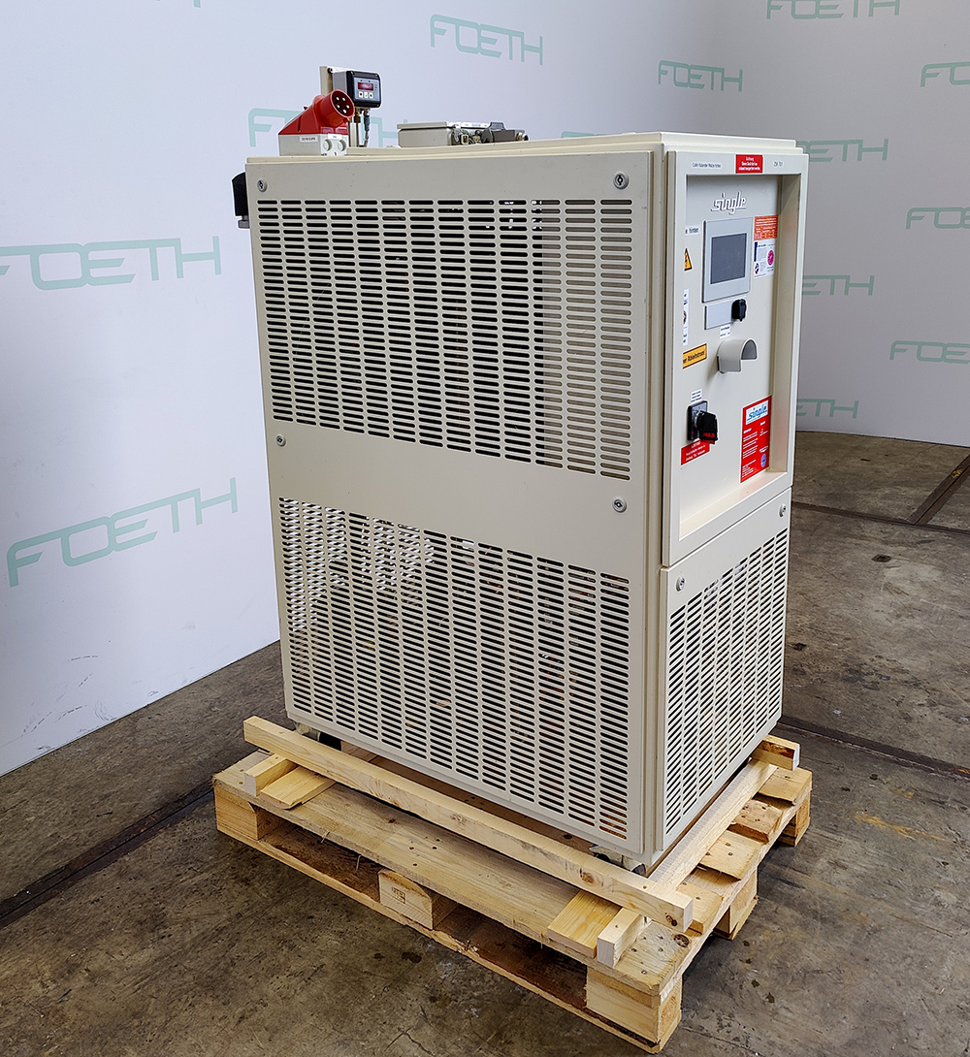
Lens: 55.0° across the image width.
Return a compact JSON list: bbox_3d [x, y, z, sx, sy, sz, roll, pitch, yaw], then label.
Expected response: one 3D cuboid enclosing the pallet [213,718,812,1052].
[{"bbox_3d":[0.058,0.640,2.336,1.225,0.260,0.820,11,22,34],"label":"pallet"}]

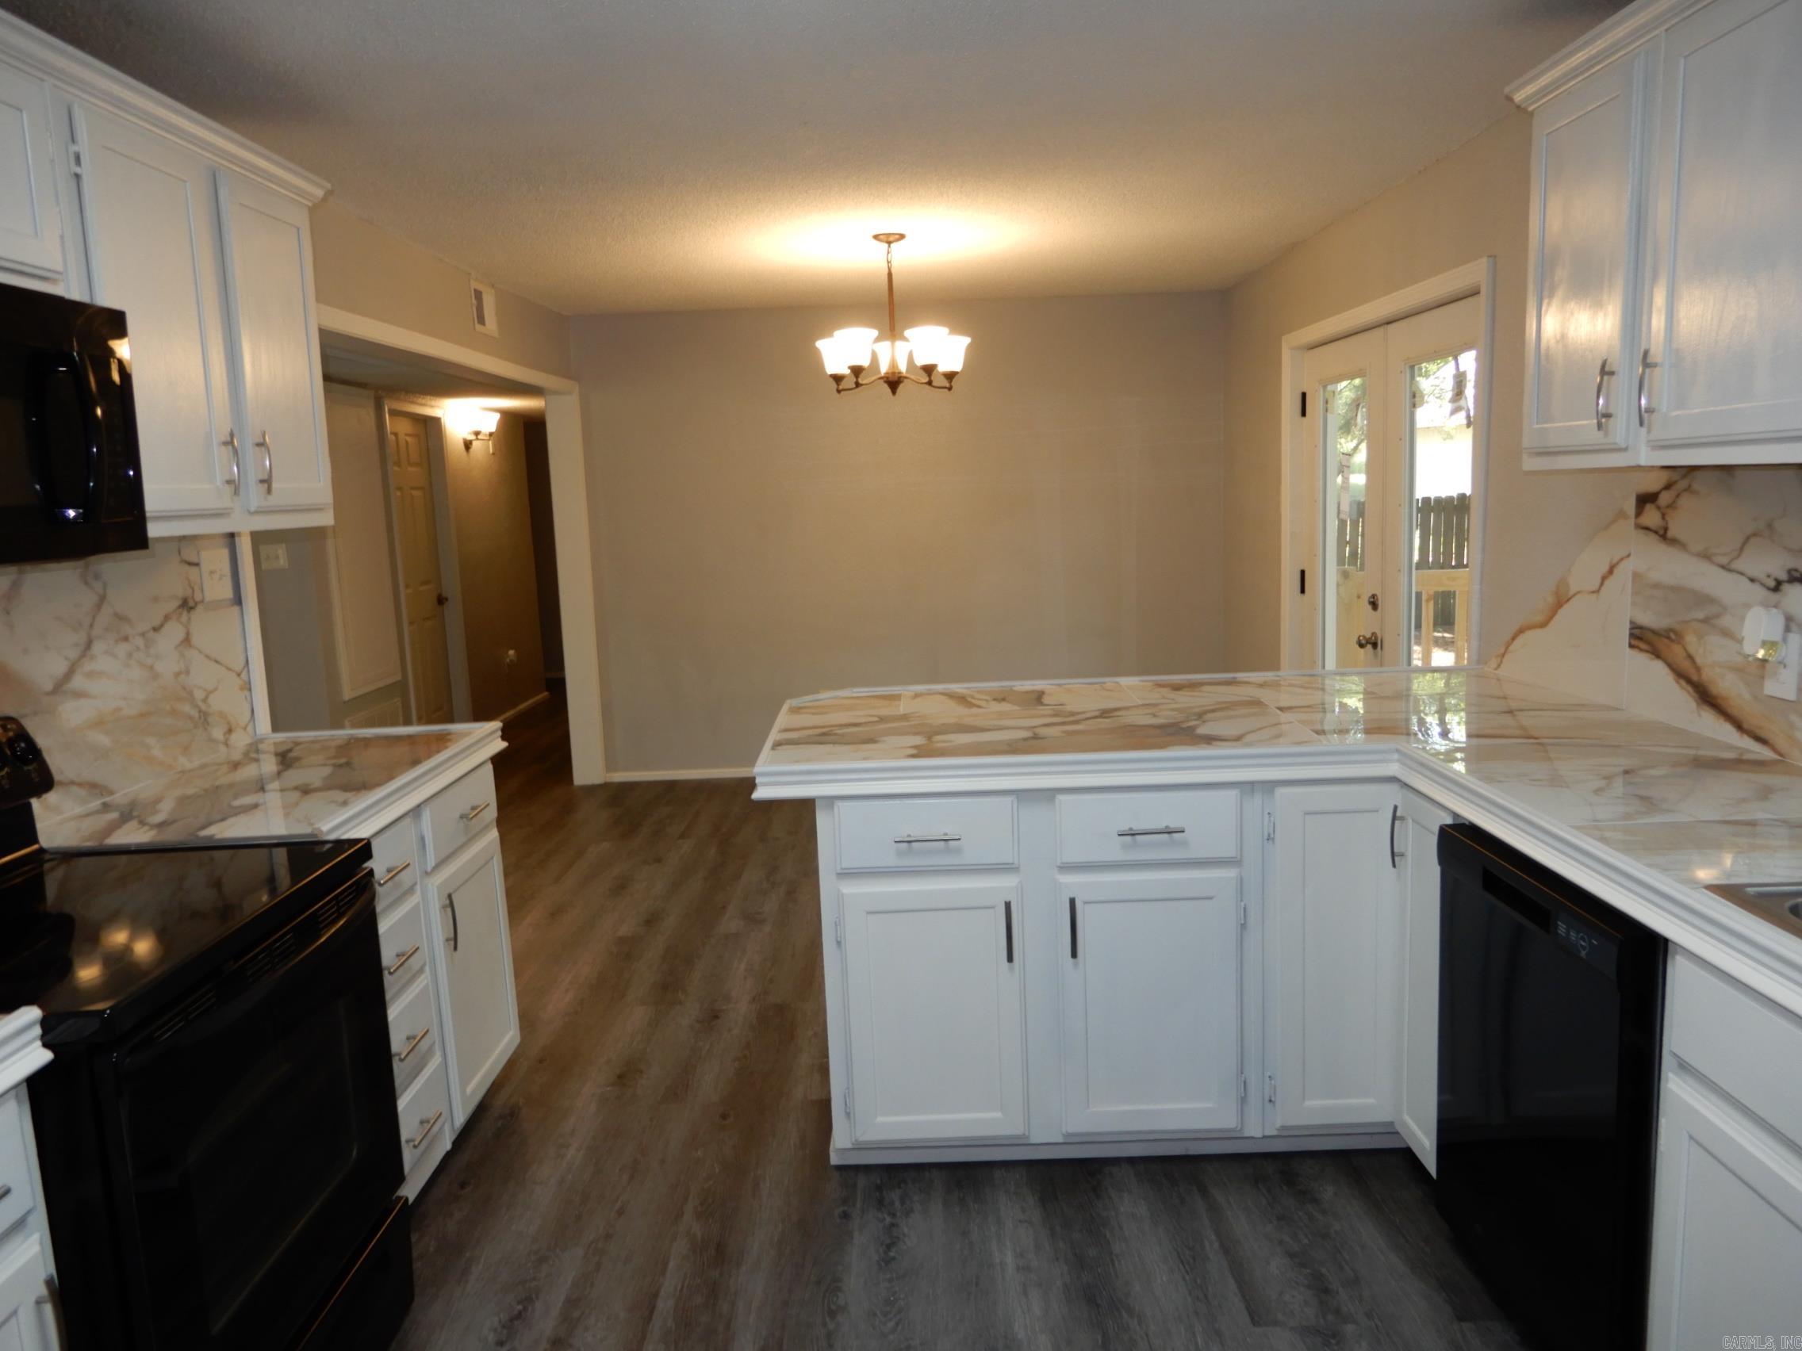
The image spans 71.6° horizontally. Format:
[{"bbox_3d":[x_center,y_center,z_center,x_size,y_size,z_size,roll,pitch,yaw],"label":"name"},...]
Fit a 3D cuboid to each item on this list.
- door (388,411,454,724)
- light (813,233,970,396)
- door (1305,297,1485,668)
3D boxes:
[{"bbox_3d":[-2.862,-0.502,7.375,0.050,2.030,0.780,-2,9,0],"label":"door"},{"bbox_3d":[-0.034,-1.349,4.711,0.595,0.581,0.580,-2,9,0],"label":"light"},{"bbox_3d":[1.773,-0.245,4.571,0.060,2.030,1.830,-2,9,0],"label":"door"}]

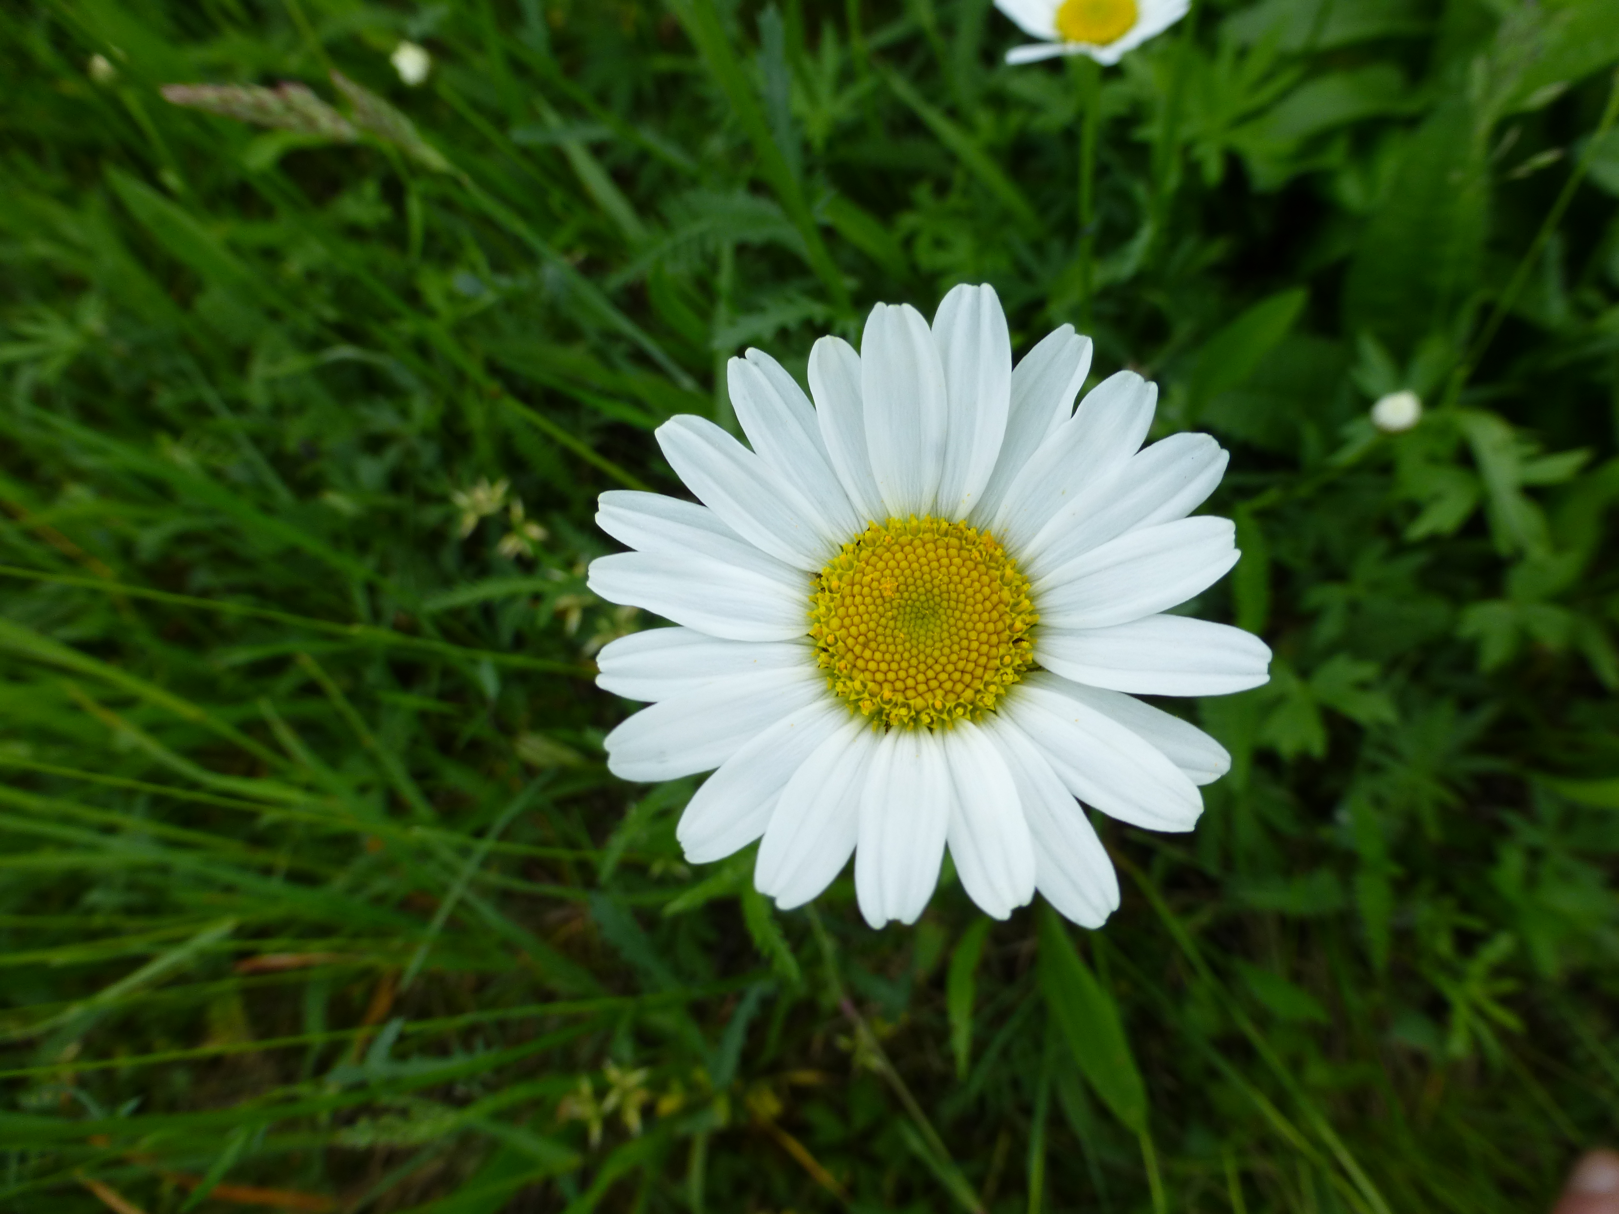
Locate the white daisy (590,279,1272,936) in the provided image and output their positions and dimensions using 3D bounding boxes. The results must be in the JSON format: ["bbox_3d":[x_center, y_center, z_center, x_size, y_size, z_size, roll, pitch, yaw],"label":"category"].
[{"bbox_3d":[0.010,0.000,0.092,0.056,0.016,0.054,0,74,5],"label":"white daisy"}]

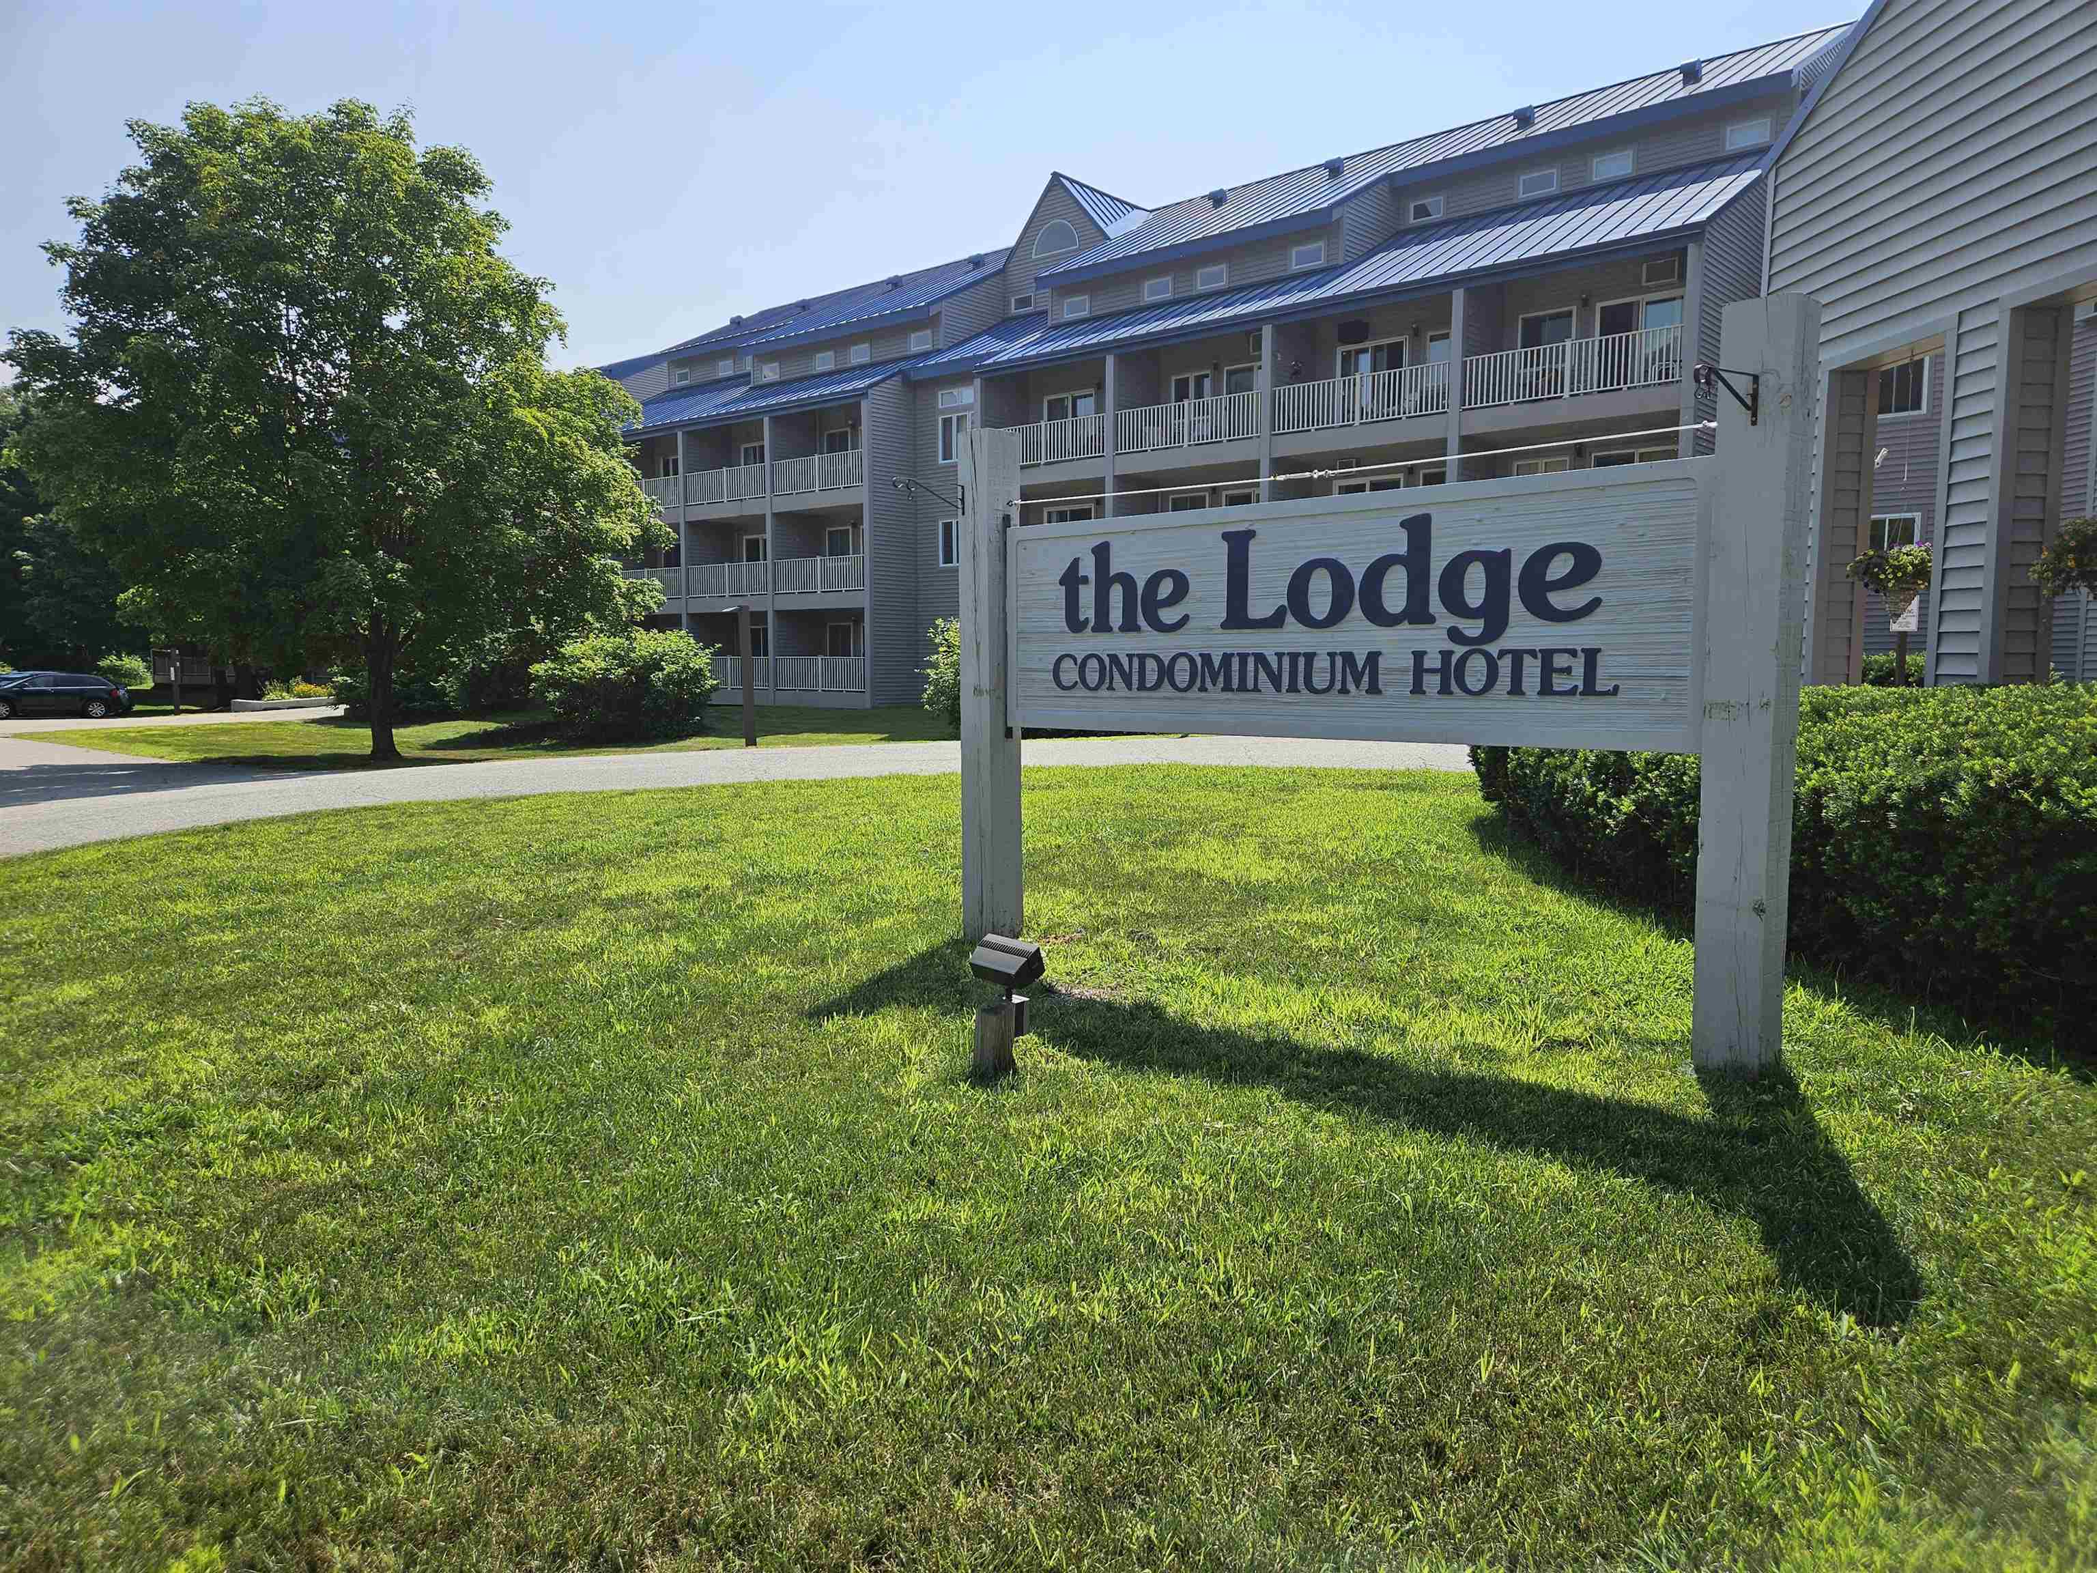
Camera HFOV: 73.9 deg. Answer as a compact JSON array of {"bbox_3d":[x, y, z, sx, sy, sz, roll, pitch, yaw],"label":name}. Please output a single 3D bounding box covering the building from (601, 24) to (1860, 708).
[{"bbox_3d":[2.651,-10.389,43.113,38.888,15.580,18.870,4,7,41],"label":"building"}]

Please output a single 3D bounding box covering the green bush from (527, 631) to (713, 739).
[{"bbox_3d":[-8.238,-1.968,27.000,3.500,2.150,3.100,-1,5,-17],"label":"green bush"}]

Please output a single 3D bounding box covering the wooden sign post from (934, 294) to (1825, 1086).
[{"bbox_3d":[1.145,-0.454,6.565,4.311,2.864,0.255,5,7,44],"label":"wooden sign post"}]

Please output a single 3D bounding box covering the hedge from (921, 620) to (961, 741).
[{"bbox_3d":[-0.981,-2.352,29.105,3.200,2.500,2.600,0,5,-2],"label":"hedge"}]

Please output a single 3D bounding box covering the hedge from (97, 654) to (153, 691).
[{"bbox_3d":[-38.451,-4.756,57.798,2.700,1.558,2.000,-3,6,-33],"label":"hedge"}]

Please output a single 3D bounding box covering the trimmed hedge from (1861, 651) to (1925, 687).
[{"bbox_3d":[13.910,-1.548,22.955,1.800,1.351,1.200,4,7,41],"label":"trimmed hedge"}]

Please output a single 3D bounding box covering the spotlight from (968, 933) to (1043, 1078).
[{"bbox_3d":[-0.164,0.822,5.336,0.235,0.540,0.180,5,7,44],"label":"spotlight"}]

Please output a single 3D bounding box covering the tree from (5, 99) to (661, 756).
[{"bbox_3d":[-12.546,-6.262,24.849,9.900,11.400,9.600,-3,6,-26],"label":"tree"}]

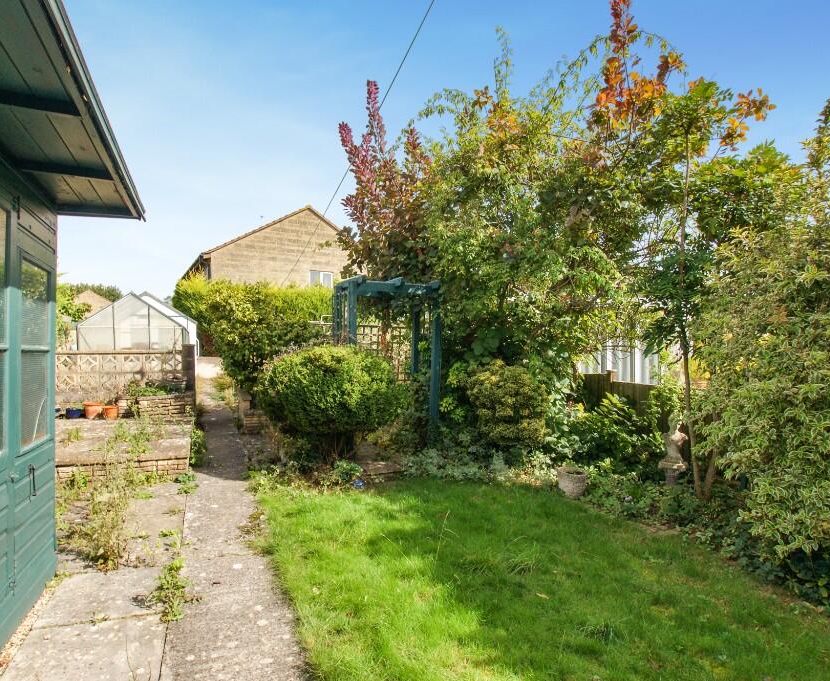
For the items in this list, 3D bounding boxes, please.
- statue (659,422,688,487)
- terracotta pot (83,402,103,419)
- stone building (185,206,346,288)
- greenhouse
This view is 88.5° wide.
[{"bbox_3d":[2.304,0.998,3.800,0.240,0.650,0.210,0,-2,12],"label":"statue"},{"bbox_3d":[-4.751,1.042,6.300,0.250,0.225,0.250,0,-1,0],"label":"terracotta pot"},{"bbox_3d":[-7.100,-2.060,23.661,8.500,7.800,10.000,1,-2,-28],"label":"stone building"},{"bbox_3d":[-6.420,0.061,10.102,1.970,2.100,2.600,1,-2,-22],"label":"greenhouse"}]

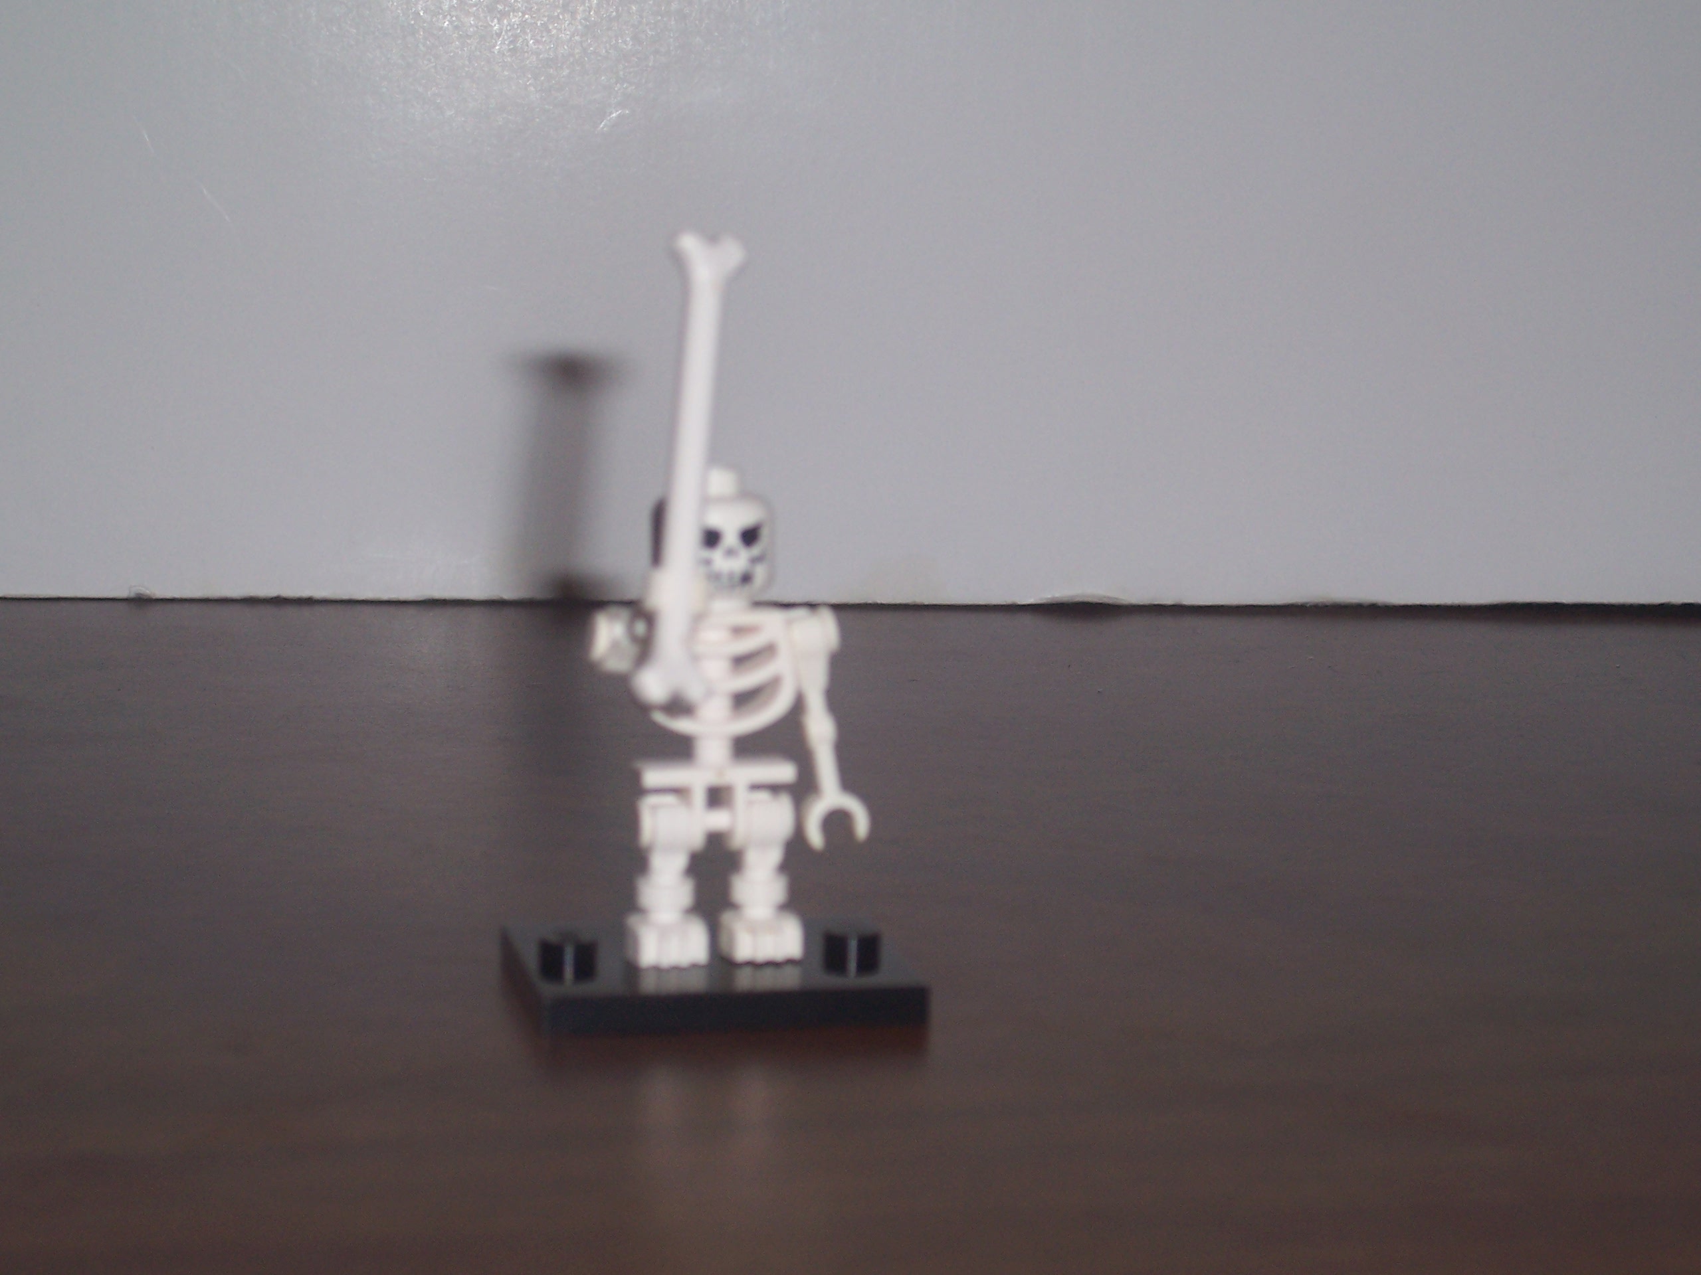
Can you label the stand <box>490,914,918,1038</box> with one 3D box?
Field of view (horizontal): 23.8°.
[{"bbox_3d":[-0.012,0.027,0.337,0.032,0.005,0.024,-1,11,-12],"label":"stand"}]

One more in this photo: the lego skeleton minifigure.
[{"bbox_3d":[-0.008,-0.002,0.325,0.024,0.060,0.024,-1,11,-12],"label":"lego skeleton minifigure"}]

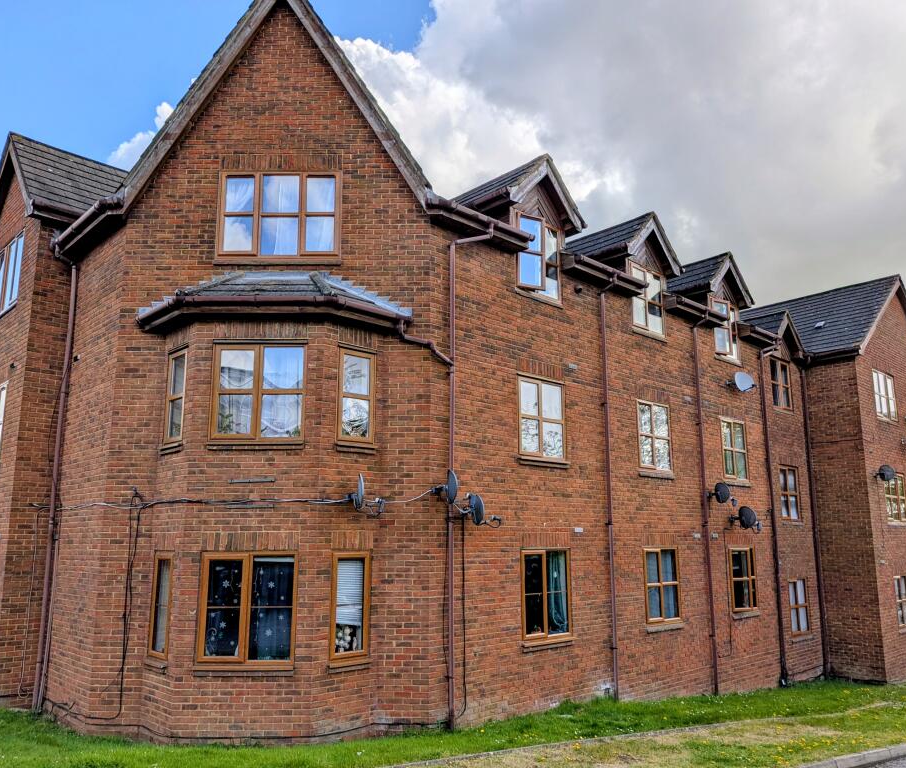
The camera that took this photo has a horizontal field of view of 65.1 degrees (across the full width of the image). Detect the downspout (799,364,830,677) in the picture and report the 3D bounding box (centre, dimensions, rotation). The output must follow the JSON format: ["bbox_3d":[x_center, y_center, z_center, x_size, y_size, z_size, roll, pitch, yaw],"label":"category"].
[{"bbox_3d":[9.123,3.304,17.899,0.090,7.673,0.100,10,-15,-41],"label":"downspout"}]

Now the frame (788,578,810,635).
[{"bbox_3d":[8.063,5.177,16.529,0.950,1.230,0.100,10,-15,-40],"label":"frame"}]

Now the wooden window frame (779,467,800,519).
[{"bbox_3d":[8.104,2.635,17.080,0.990,1.250,0.100,10,-15,-40],"label":"wooden window frame"}]

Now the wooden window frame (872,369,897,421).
[{"bbox_3d":[11.358,0.311,18.681,1.567,1.206,0.120,10,-15,-40],"label":"wooden window frame"}]

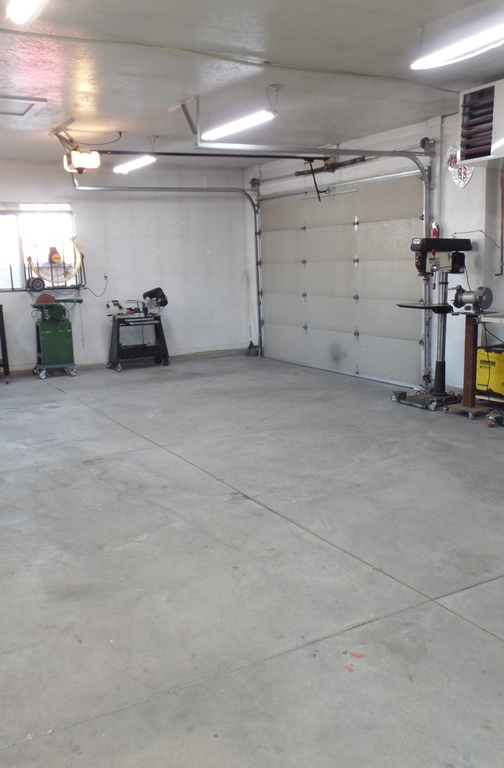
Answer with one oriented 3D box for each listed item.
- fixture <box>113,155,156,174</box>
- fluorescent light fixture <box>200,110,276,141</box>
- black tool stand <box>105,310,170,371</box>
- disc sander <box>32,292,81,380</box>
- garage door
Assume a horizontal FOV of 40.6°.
[{"bbox_3d":[-1.484,-2.791,8.708,0.150,0.080,1.220,-8,12,-31],"label":"fixture"},{"bbox_3d":[-0.149,-2.401,6.339,0.150,0.065,1.210,-8,11,-29],"label":"fluorescent light fixture"},{"bbox_3d":[-1.685,-0.616,9.987,0.810,0.760,0.440,-8,12,-29],"label":"black tool stand"},{"bbox_3d":[-2.738,-0.704,9.545,0.660,1.130,0.560,-8,11,-28],"label":"disc sander"},{"bbox_3d":[1.057,-1.386,9.218,0.060,2.460,3.660,-8,11,-28],"label":"garage door"}]

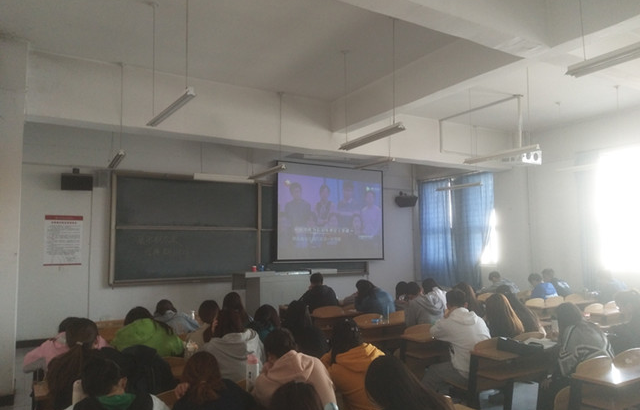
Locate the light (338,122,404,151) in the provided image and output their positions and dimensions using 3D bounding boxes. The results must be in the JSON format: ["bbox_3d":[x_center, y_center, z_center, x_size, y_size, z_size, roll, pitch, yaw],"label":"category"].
[{"bbox_3d":[0.595,-0.791,5.718,0.130,0.075,1.240,3,-6,-31],"label":"light"}]

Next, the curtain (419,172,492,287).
[{"bbox_3d":[3.317,0.581,11.856,0.200,2.500,2.360,2,-5,-32],"label":"curtain"}]

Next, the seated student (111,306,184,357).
[{"bbox_3d":[-1.482,1.487,4.123,0.560,1.220,0.750,2,-5,-32],"label":"seated student"}]

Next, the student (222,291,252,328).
[{"bbox_3d":[-0.985,1.613,5.504,0.480,1.200,0.750,2,-5,-32],"label":"student"}]

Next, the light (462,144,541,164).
[{"bbox_3d":[2.538,-0.710,6.841,0.130,0.075,1.240,3,-6,-31],"label":"light"}]

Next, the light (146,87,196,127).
[{"bbox_3d":[-1.399,-0.882,4.480,0.130,0.075,1.240,3,-6,-31],"label":"light"}]

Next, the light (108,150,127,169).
[{"bbox_3d":[-2.814,-0.613,6.644,0.120,0.075,1.250,2,-5,-32],"label":"light"}]

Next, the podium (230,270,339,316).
[{"bbox_3d":[-0.664,1.848,9.522,2.058,1.100,0.750,3,-6,-31],"label":"podium"}]

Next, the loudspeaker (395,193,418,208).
[{"bbox_3d":[2.353,-0.108,13.001,0.520,0.300,0.300,0,3,-7],"label":"loudspeaker"}]

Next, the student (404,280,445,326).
[{"bbox_3d":[1.200,1.590,5.773,0.520,1.240,0.750,2,-5,-32],"label":"student"}]

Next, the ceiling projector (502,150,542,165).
[{"bbox_3d":[3.122,-0.717,7.447,0.440,0.170,0.360,2,-5,-32],"label":"ceiling projector"}]

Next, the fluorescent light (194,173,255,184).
[{"bbox_3d":[-1.853,-0.512,9.469,1.250,0.110,0.130,2,-5,-32],"label":"fluorescent light"}]

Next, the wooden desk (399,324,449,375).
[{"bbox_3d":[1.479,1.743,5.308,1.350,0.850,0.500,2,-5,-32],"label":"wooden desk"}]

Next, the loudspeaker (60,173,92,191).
[{"bbox_3d":[-4.381,-0.399,8.662,0.500,0.300,0.270,2,-5,-32],"label":"loudspeaker"}]

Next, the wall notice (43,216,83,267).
[{"bbox_3d":[-4.749,0.659,8.911,0.631,0.914,0.010,3,-6,-31],"label":"wall notice"}]

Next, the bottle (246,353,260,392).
[{"bbox_3d":[-0.429,1.100,3.109,0.080,0.275,0.080,2,-5,-32],"label":"bottle"}]

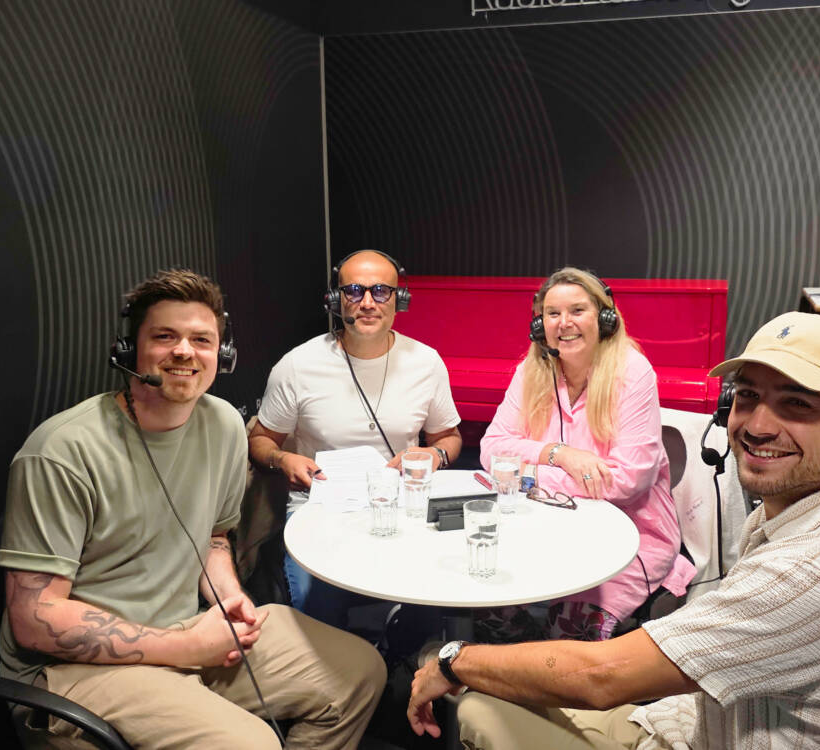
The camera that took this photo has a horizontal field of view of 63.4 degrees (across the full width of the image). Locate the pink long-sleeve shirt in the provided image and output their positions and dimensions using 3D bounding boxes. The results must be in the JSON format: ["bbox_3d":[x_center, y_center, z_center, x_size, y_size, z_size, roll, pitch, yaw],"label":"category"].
[{"bbox_3d":[0.474,0.231,1.774,0.530,0.610,0.520,4,10,26],"label":"pink long-sleeve shirt"}]

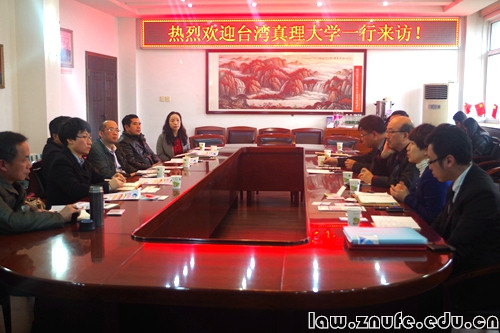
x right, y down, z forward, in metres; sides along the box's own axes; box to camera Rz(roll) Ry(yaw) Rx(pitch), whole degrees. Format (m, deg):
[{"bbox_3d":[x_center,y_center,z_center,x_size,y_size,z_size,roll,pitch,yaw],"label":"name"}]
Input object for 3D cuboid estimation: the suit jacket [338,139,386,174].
[{"bbox_3d":[1.022,0.049,4.545,0.500,0.580,0.520,1,7,6],"label":"suit jacket"}]

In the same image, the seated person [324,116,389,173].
[{"bbox_3d":[0.990,0.215,4.569,0.680,1.270,0.560,1,7,6],"label":"seated person"}]

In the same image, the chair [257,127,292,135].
[{"bbox_3d":[0.420,-0.221,9.476,0.570,0.880,0.600,1,7,6],"label":"chair"}]

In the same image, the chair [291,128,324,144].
[{"bbox_3d":[1.000,-0.208,9.418,0.570,0.880,0.600,1,7,6],"label":"chair"}]

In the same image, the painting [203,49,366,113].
[{"bbox_3d":[0.641,-1.518,9.823,2.880,1.150,0.050,1,7,6],"label":"painting"}]

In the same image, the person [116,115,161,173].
[{"bbox_3d":[-1.180,0.048,5.969,0.760,1.224,0.560,7,10,40],"label":"person"}]

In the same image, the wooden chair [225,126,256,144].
[{"bbox_3d":[-0.160,-0.222,9.408,0.560,0.930,0.600,1,7,6],"label":"wooden chair"}]

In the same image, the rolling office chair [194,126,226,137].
[{"bbox_3d":[-0.739,-0.246,9.591,0.570,0.880,0.600,1,7,6],"label":"rolling office chair"}]

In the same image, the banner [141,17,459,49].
[{"bbox_3d":[0.846,-2.423,9.867,5.850,0.570,0.100,1,7,6],"label":"banner"}]

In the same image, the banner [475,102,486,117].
[{"bbox_3d":[3.693,-0.913,8.676,0.190,0.230,0.060,4,8,23],"label":"banner"}]

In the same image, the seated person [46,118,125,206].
[{"bbox_3d":[-1.003,0.311,3.657,0.660,1.260,0.500,1,7,6],"label":"seated person"}]

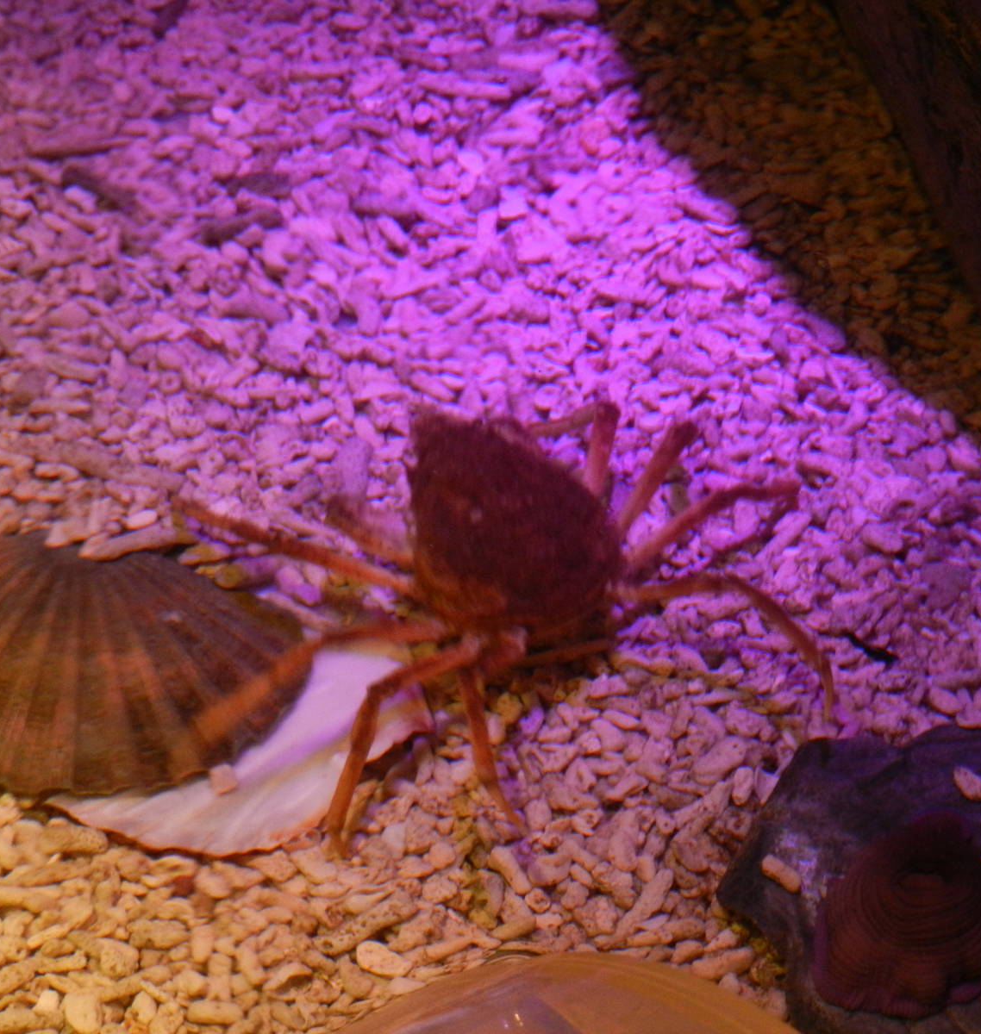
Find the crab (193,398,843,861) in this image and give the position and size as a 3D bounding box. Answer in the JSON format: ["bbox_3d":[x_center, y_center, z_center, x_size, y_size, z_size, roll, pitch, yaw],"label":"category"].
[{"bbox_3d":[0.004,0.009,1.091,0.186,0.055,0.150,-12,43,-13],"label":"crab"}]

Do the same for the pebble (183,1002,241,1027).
[{"bbox_3d":[-0.069,0.124,0.997,0.014,0.006,0.007,0,42,0],"label":"pebble"}]

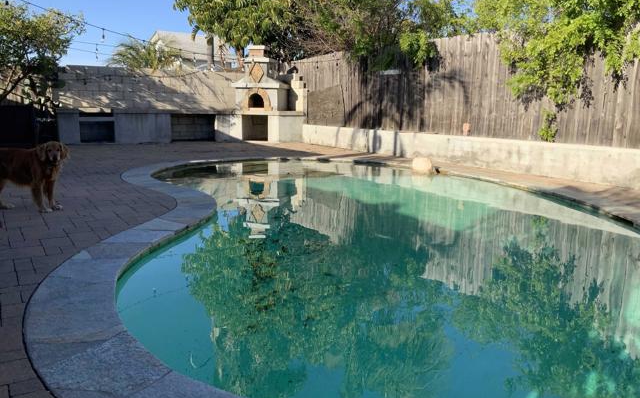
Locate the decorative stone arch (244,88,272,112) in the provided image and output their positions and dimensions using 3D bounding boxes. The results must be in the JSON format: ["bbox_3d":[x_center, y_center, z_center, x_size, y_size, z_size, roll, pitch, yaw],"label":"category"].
[{"bbox_3d":[-1.609,-2.561,13.800,0.820,0.620,0.140,4,10,17],"label":"decorative stone arch"}]

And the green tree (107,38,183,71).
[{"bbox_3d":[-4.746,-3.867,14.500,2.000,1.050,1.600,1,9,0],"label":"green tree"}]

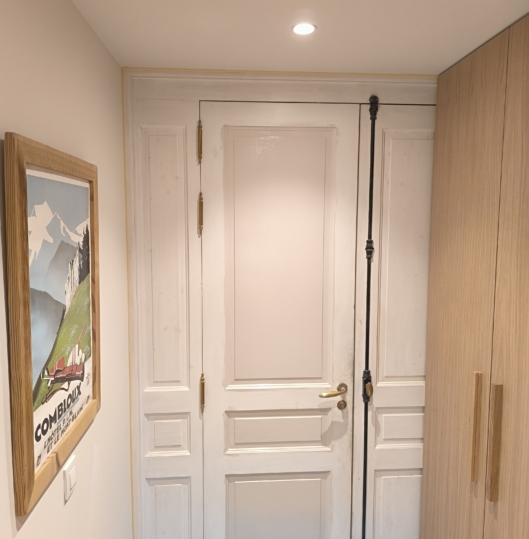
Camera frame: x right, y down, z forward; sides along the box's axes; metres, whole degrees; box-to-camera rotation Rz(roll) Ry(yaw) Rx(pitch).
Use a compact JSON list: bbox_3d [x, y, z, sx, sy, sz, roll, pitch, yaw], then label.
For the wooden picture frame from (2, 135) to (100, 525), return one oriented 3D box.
[{"bbox_3d":[-0.523,0.092,1.226,0.028,0.771,0.562,0,5,-4],"label":"wooden picture frame"}]

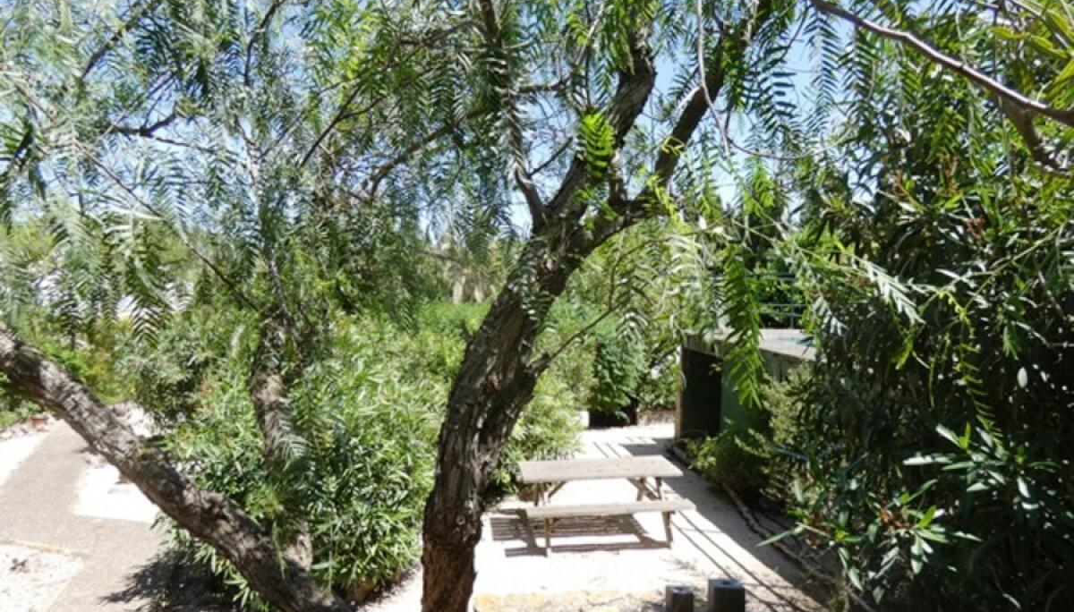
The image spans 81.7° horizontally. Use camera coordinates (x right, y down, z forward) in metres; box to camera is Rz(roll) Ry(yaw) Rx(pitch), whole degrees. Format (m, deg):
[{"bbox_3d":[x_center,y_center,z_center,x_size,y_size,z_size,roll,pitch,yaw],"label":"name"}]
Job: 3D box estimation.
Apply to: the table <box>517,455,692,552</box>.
[{"bbox_3d":[0.723,2.268,7.312,1.820,0.725,1.470,-1,1,-5],"label":"table"}]

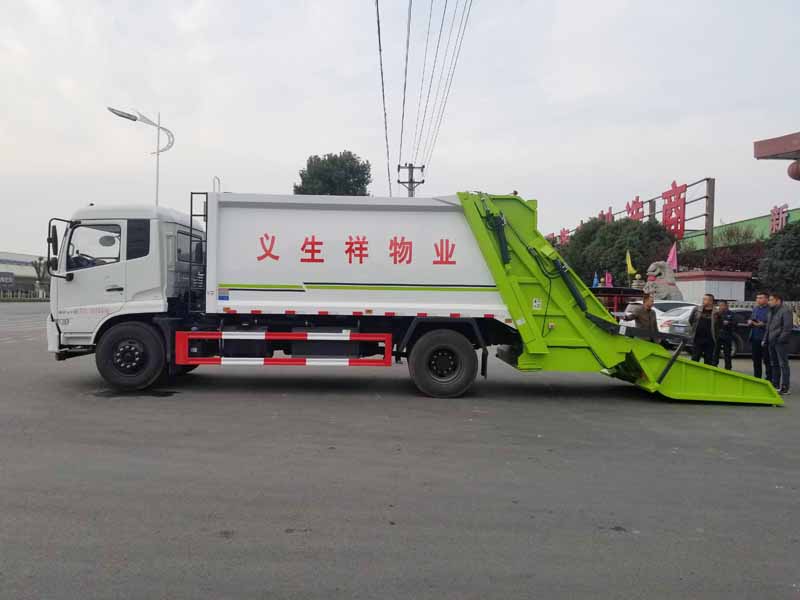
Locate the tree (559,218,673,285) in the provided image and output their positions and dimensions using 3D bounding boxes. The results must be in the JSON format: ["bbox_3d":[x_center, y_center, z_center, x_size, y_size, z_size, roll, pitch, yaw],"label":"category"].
[{"bbox_3d":[12.494,-1.561,35.000,6.000,6.100,6.200,1,1,0],"label":"tree"}]

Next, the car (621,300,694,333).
[{"bbox_3d":[8.600,0.794,20.400,1.800,1.500,4.600,1,1,-1],"label":"car"}]

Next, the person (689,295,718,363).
[{"bbox_3d":[6.182,0.725,12.200,0.560,1.690,0.360,2,1,45],"label":"person"}]

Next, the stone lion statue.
[{"bbox_3d":[10.963,-0.346,25.000,1.750,2.300,1.150,1,1,-6],"label":"stone lion statue"}]

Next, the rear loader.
[{"bbox_3d":[0.220,-0.116,10.200,11.200,3.130,2.500,1,1,0],"label":"rear loader"}]

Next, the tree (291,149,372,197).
[{"bbox_3d":[-4.788,-4.738,42.000,6.000,11.500,6.000,1,1,0],"label":"tree"}]

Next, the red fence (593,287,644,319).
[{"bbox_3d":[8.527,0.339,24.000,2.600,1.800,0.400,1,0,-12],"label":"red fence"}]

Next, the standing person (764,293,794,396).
[{"bbox_3d":[6.600,0.742,10.450,0.330,1.710,0.470,1,1,-13],"label":"standing person"}]

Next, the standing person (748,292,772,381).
[{"bbox_3d":[6.678,0.732,11.100,0.380,1.720,0.480,1,1,-22],"label":"standing person"}]

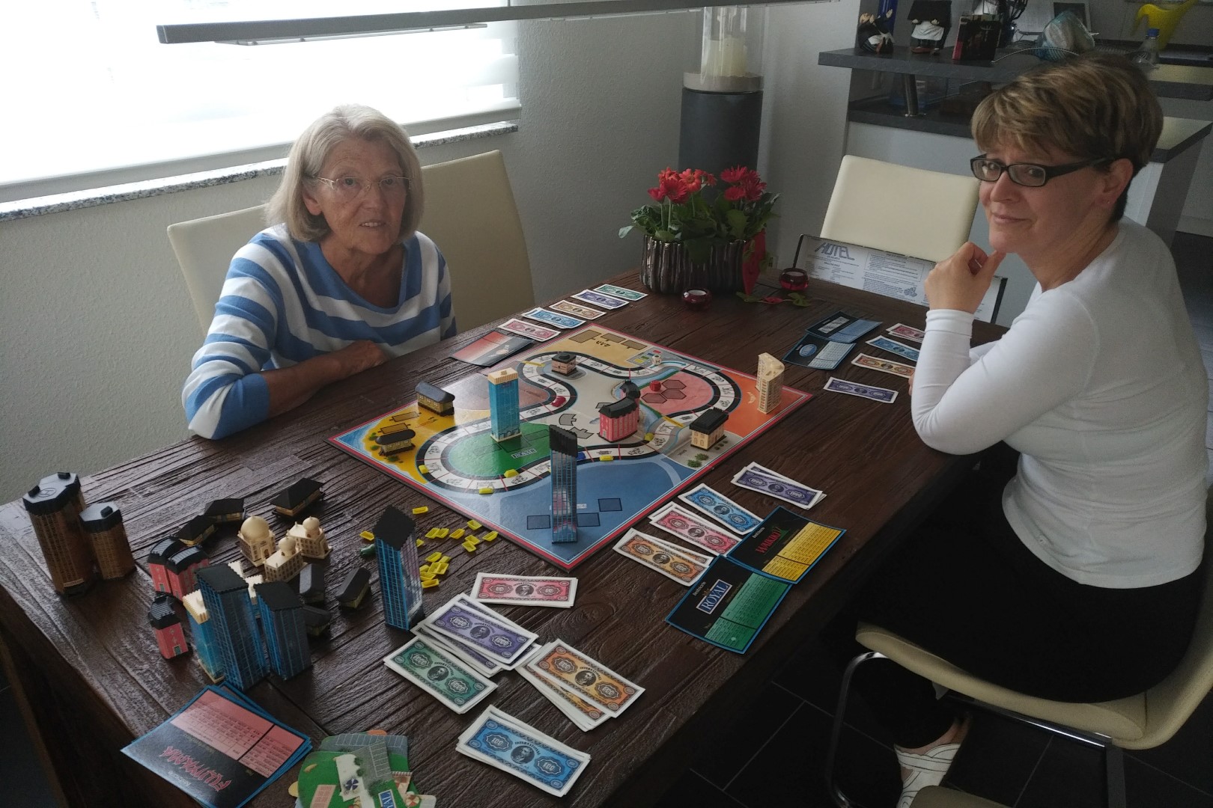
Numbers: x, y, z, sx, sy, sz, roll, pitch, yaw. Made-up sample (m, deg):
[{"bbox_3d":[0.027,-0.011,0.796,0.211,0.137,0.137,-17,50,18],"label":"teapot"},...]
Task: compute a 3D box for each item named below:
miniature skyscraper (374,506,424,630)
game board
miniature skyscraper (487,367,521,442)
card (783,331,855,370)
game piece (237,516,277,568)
[{"bbox_3d":[-0.215,0.173,0.877,0.029,0.132,0.029,12,30,21],"label":"miniature skyscraper"},{"bbox_3d":[-0.034,0.020,1.326,0.472,0.005,0.601,22,34,35],"label":"game board"},{"bbox_3d":[-0.153,0.001,1.271,0.042,0.106,0.026,-16,31,-29],"label":"miniature skyscraper"},{"bbox_3d":[0.397,-0.100,1.559,0.092,0.004,0.137,16,31,26],"label":"card"},{"bbox_3d":[-0.423,0.157,1.021,0.042,0.058,0.035,25,35,39],"label":"game piece"}]

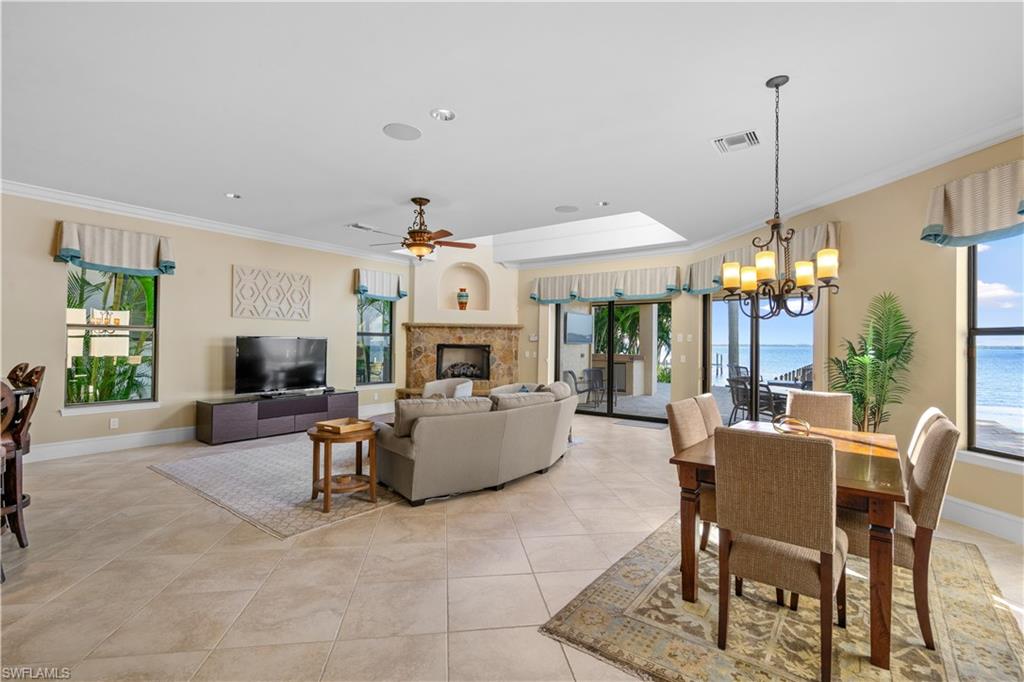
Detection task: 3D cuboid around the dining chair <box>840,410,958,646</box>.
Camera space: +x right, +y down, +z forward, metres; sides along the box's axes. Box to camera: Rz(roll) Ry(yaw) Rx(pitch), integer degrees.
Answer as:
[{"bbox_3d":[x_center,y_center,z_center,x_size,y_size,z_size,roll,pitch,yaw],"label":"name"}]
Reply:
[{"bbox_3d":[1.830,0.899,2.341,0.650,1.005,0.475,0,0,38],"label":"dining chair"}]

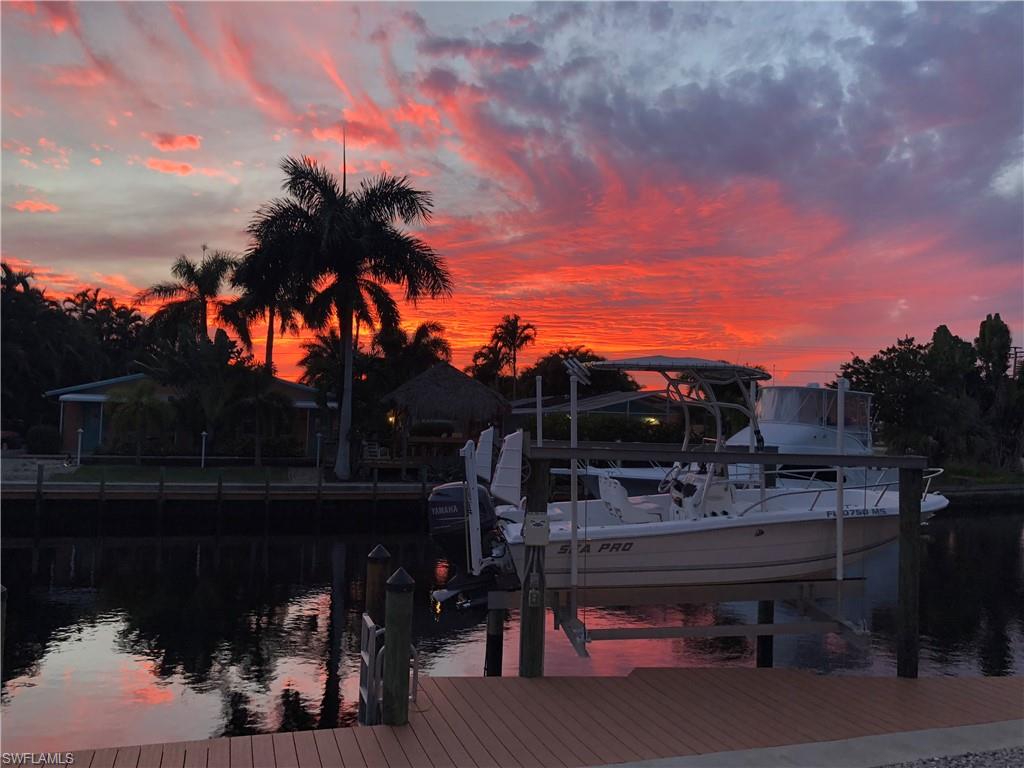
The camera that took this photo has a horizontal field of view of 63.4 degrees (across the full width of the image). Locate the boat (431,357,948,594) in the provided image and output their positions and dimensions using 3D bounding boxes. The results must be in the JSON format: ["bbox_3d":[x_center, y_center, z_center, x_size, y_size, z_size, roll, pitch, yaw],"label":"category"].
[{"bbox_3d":[2.110,1.068,9.383,6.100,2.730,2.350,0,-3,-7],"label":"boat"}]

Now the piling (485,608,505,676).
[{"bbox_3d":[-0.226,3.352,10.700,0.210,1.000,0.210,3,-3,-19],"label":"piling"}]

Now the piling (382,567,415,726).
[{"bbox_3d":[-0.865,1.999,6.316,0.220,1.189,0.220,3,-3,-19],"label":"piling"}]

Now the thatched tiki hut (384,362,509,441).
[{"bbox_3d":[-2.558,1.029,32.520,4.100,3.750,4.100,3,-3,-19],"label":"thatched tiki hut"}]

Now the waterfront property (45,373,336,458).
[{"bbox_3d":[-14.769,1.391,38.556,11.300,3.700,9.000,3,-3,-19],"label":"waterfront property"}]

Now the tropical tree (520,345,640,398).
[{"bbox_3d":[5.210,-0.404,63.000,9.000,5.200,8.000,3,-3,-19],"label":"tropical tree"}]

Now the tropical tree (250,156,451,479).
[{"bbox_3d":[-6.117,-2.526,31.003,7.400,12.153,7.000,3,-3,-19],"label":"tropical tree"}]

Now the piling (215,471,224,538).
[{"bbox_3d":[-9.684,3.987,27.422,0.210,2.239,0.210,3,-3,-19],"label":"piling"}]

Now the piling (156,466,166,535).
[{"bbox_3d":[-11.415,3.792,26.977,0.210,2.203,0.210,3,-3,-19],"label":"piling"}]

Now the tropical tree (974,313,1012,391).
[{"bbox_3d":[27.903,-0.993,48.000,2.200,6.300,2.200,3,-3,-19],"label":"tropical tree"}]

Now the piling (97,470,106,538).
[{"bbox_3d":[-12.687,3.662,25.600,0.240,2.050,0.240,3,-3,-19],"label":"piling"}]

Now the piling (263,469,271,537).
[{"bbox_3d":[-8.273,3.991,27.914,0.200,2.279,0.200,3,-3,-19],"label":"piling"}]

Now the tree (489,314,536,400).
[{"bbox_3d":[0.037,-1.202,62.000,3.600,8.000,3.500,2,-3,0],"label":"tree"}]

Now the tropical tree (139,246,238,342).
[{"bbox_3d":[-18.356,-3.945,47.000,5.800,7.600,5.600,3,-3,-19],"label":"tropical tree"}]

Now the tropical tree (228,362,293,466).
[{"bbox_3d":[-9.807,1.189,32.300,2.500,4.100,2.500,3,-3,-19],"label":"tropical tree"}]

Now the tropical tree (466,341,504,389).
[{"bbox_3d":[-1.621,0.935,52.069,2.800,7.327,2.800,3,-3,-19],"label":"tropical tree"}]

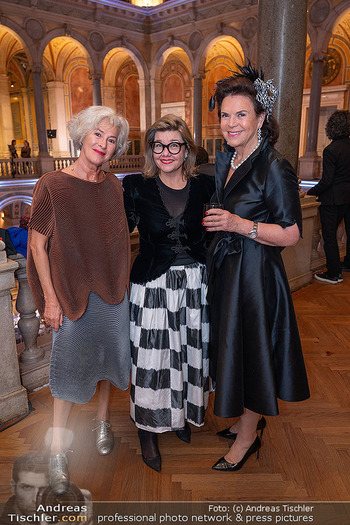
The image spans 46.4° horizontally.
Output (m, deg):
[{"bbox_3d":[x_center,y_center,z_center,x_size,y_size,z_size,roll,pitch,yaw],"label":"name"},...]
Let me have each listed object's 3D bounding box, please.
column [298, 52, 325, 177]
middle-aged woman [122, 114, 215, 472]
[{"bbox_3d":[6.389,-6.675,18.927,0.750,5.475,0.750,14,21,42],"label":"column"},{"bbox_3d":[-0.030,0.161,1.972,0.470,1.640,0.420,-2,16,-5],"label":"middle-aged woman"}]

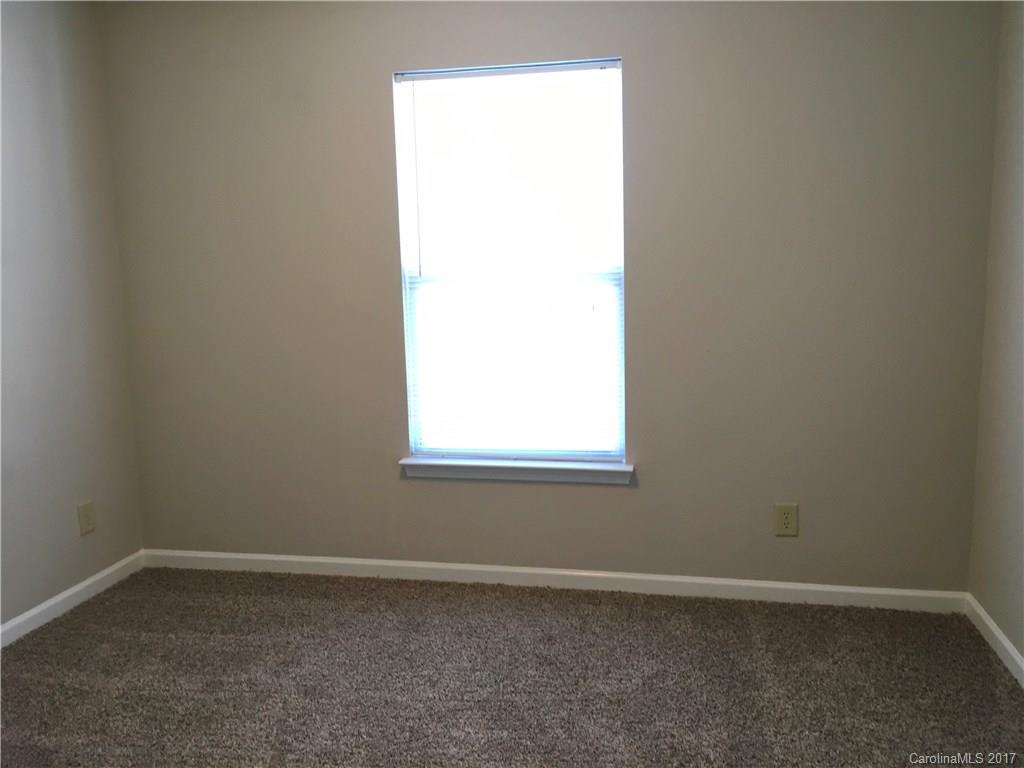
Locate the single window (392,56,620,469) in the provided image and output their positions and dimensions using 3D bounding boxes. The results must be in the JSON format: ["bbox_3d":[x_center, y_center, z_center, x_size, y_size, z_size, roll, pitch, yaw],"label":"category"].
[{"bbox_3d":[-0.001,-0.462,3.442,0.889,1.550,0.040,0,8,12],"label":"single window"}]

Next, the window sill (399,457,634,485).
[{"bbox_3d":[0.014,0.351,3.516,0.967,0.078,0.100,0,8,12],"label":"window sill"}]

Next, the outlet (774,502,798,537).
[{"bbox_3d":[1.061,0.526,3.307,0.078,0.122,0.008,0,8,12],"label":"outlet"}]

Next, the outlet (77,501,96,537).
[{"bbox_3d":[-1.759,0.557,3.554,0.008,0.122,0.078,0,8,12],"label":"outlet"}]

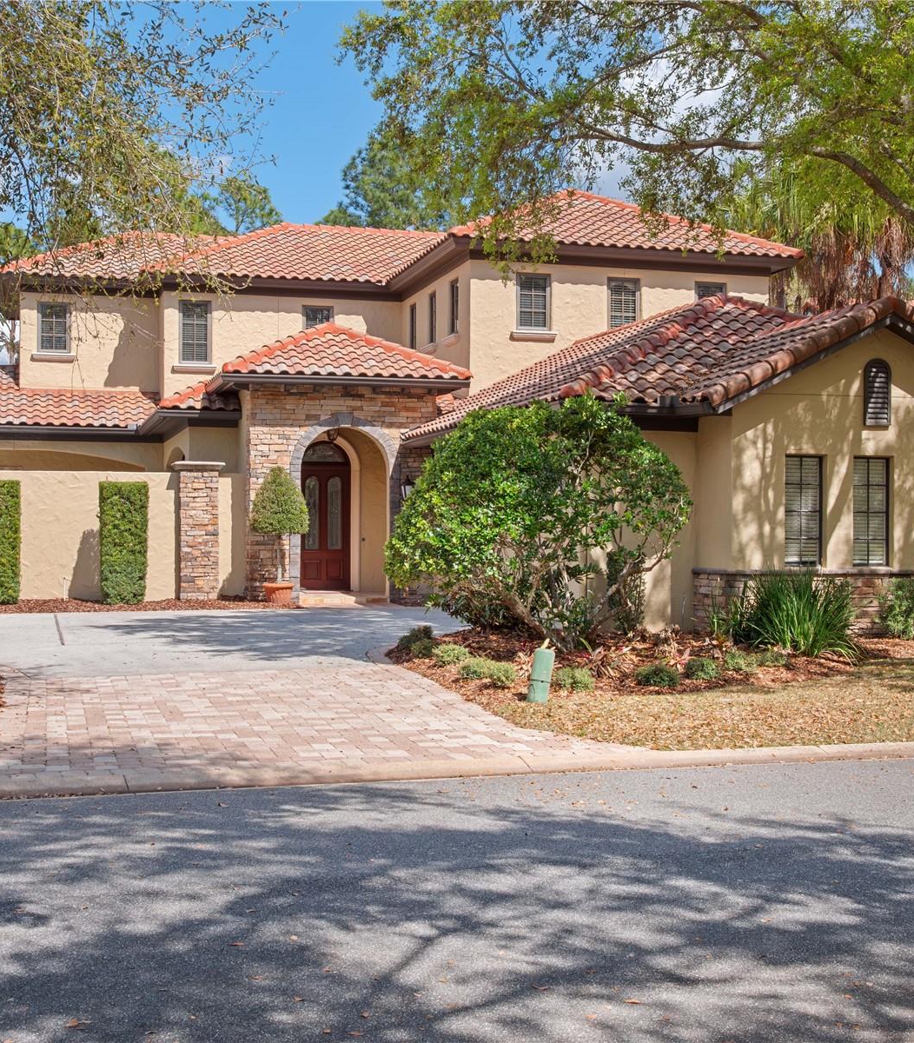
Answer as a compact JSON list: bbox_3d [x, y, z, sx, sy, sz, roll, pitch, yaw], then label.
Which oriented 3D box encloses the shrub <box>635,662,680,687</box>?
[{"bbox_3d":[2.063,1.560,14.886,0.470,0.243,0.460,0,0,0],"label":"shrub"}]

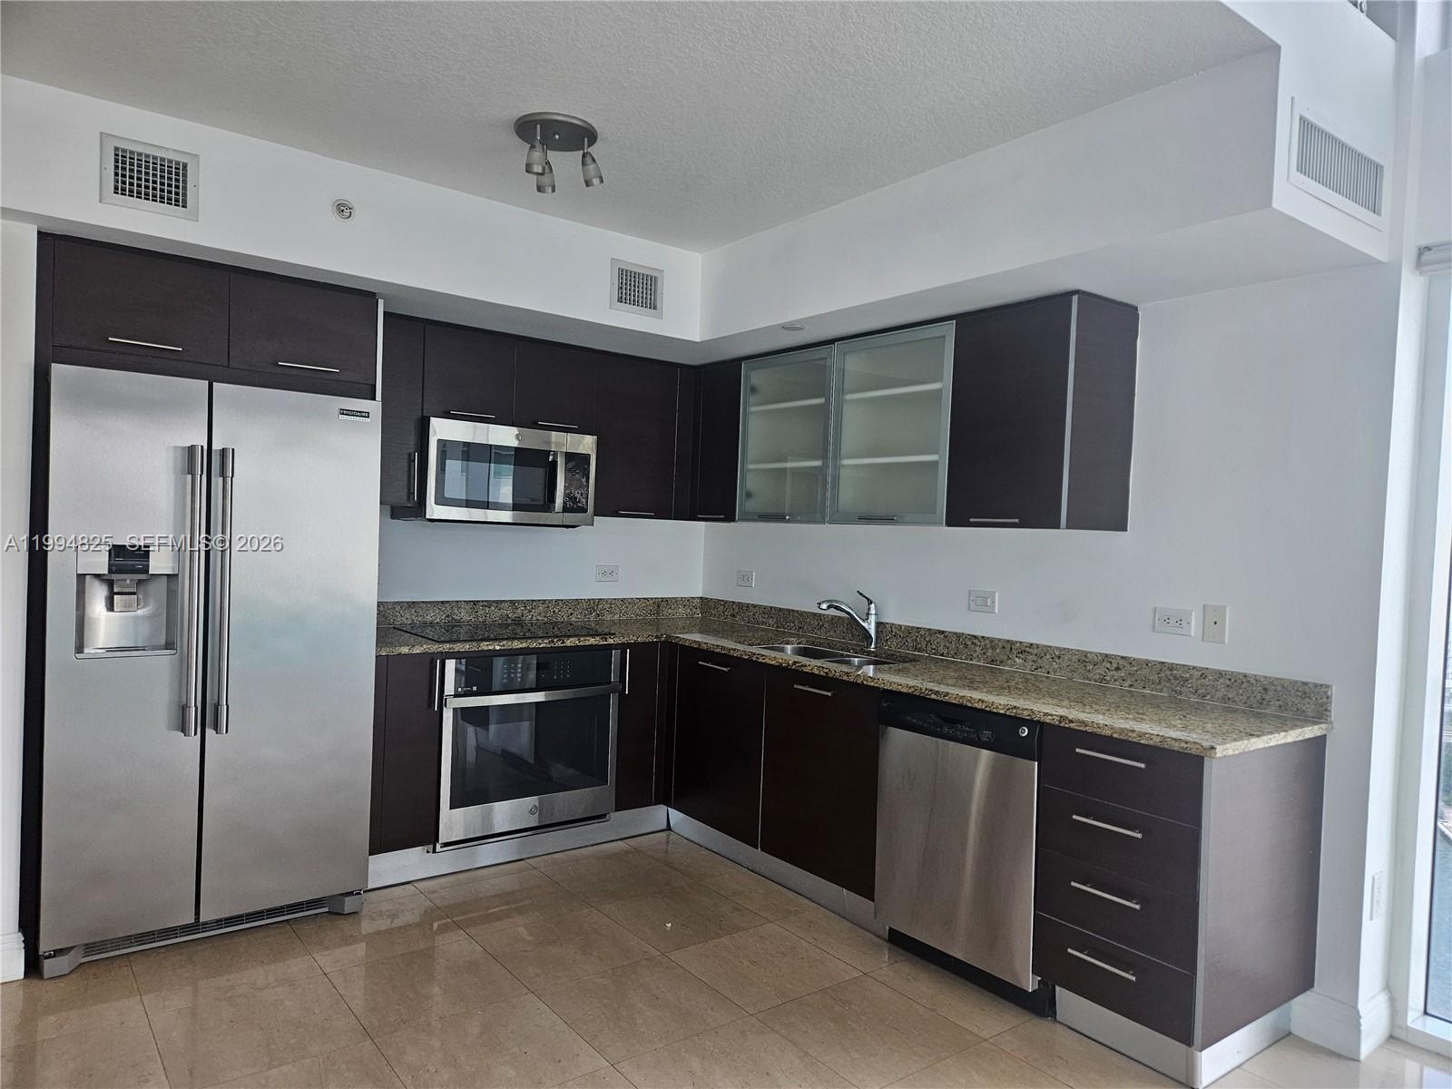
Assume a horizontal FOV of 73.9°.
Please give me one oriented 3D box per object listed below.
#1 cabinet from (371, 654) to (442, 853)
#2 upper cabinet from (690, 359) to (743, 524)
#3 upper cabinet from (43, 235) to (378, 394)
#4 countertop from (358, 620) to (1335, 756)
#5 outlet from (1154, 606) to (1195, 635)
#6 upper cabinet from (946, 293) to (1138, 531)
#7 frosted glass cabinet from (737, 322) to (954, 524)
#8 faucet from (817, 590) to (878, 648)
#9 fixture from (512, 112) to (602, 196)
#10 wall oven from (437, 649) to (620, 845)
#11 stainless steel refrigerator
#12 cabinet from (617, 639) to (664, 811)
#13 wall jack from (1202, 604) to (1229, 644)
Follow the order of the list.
[{"bbox_3d":[-1.359,0.740,3.762,0.258,0.708,0.634,2,1,-37],"label":"cabinet"},{"bbox_3d":[0.091,-0.469,4.531,0.332,0.727,0.349,2,1,-37],"label":"upper cabinet"},{"bbox_3d":[-1.792,-0.709,3.345,0.949,0.365,0.679,2,1,-37],"label":"upper cabinet"},{"bbox_3d":[0.011,0.433,3.299,1.899,0.028,3.015,2,1,-37],"label":"countertop"},{"bbox_3d":[1.409,0.243,3.039,0.008,0.081,0.129,1,1,-37],"label":"outlet"},{"bbox_3d":[1.055,-0.418,3.251,0.345,0.739,0.471,1,1,-37],"label":"upper cabinet"},{"bbox_3d":[0.553,-0.436,3.915,0.332,0.716,1.194,2,1,-37],"label":"frosted glass cabinet"},{"bbox_3d":[0.501,0.308,3.906,0.305,0.241,0.060,2,1,-27],"label":"faucet"},{"bbox_3d":[-0.492,-1.122,2.800,0.242,0.160,0.242,2,1,0],"label":"fixture"},{"bbox_3d":[-0.922,0.770,4.028,0.748,0.692,0.630,1,1,-37],"label":"wall oven"},{"bbox_3d":[-1.781,0.371,3.302,0.919,1.767,0.808,1,1,-37],"label":"stainless steel refrigerator"},{"bbox_3d":[-0.562,0.762,4.361,0.202,0.708,0.634,2,1,-37],"label":"cabinet"},{"bbox_3d":[1.482,0.242,2.922,0.008,0.112,0.073,2,1,-37],"label":"wall jack"}]

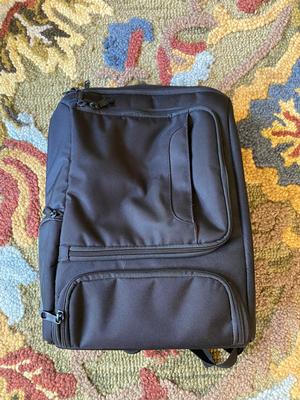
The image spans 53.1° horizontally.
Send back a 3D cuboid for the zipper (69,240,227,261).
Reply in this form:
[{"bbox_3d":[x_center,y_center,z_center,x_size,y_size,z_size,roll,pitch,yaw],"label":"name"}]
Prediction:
[{"bbox_3d":[-0.002,0.080,0.470,0.249,0.022,0.031,0,73,0],"label":"zipper"}]

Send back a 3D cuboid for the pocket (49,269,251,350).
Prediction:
[{"bbox_3d":[0.001,0.154,0.430,0.270,0.045,0.112,0,79,0],"label":"pocket"}]

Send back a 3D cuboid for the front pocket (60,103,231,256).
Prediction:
[{"bbox_3d":[-0.006,-0.042,0.516,0.265,0.040,0.277,0,73,0],"label":"front pocket"}]

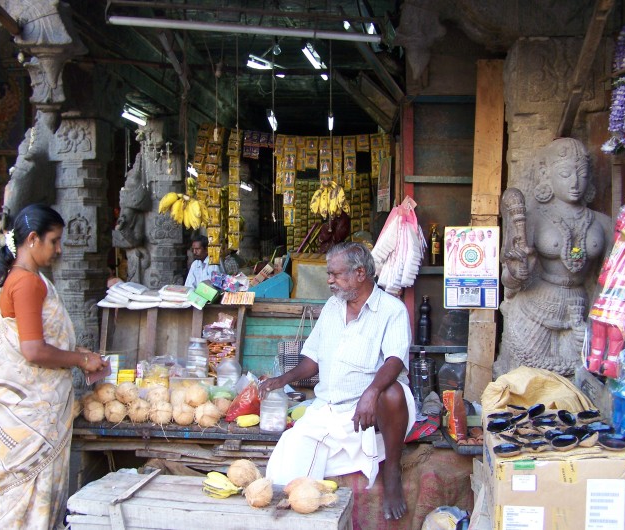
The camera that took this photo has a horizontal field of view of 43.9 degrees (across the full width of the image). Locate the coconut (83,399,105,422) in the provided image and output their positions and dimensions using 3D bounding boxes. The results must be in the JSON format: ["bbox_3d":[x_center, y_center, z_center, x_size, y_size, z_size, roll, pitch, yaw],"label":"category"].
[{"bbox_3d":[-0.995,0.664,3.540,0.101,0.105,0.101,0,1,8],"label":"coconut"}]

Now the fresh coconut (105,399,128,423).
[{"bbox_3d":[-0.864,0.648,3.420,0.098,0.098,0.098,0,5,0],"label":"fresh coconut"}]

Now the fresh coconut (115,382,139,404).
[{"bbox_3d":[-0.851,0.591,3.570,0.107,0.102,0.107,0,1,8],"label":"fresh coconut"}]

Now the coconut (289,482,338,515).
[{"bbox_3d":[-0.003,0.797,2.650,0.165,0.109,0.115,0,1,8],"label":"coconut"}]

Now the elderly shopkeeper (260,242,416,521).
[{"bbox_3d":[0.140,0.409,3.202,0.727,0.981,0.776,3,5,30],"label":"elderly shopkeeper"}]

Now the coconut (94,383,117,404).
[{"bbox_3d":[-0.929,0.577,3.481,0.100,0.098,0.098,0,5,0],"label":"coconut"}]

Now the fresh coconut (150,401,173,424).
[{"bbox_3d":[-0.657,0.642,3.378,0.101,0.103,0.101,0,5,0],"label":"fresh coconut"}]

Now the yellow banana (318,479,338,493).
[{"bbox_3d":[0.037,0.820,2.880,0.120,0.042,0.045,-1,2,-6],"label":"yellow banana"}]

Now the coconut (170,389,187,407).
[{"bbox_3d":[-0.649,0.656,3.800,0.102,0.105,0.102,0,2,7],"label":"coconut"}]

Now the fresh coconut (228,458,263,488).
[{"bbox_3d":[-0.244,0.745,2.781,0.118,0.103,0.103,0,5,0],"label":"fresh coconut"}]

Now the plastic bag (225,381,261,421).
[{"bbox_3d":[-0.305,0.601,3.430,0.155,0.185,0.085,0,1,8],"label":"plastic bag"}]

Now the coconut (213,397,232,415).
[{"bbox_3d":[-0.399,0.627,3.440,0.096,0.096,0.096,0,5,0],"label":"coconut"}]

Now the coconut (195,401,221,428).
[{"bbox_3d":[-0.495,0.708,3.680,0.114,0.118,0.114,0,2,7],"label":"coconut"}]

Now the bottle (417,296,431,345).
[{"bbox_3d":[0.556,0.275,3.850,0.068,0.238,0.068,0,1,8],"label":"bottle"}]

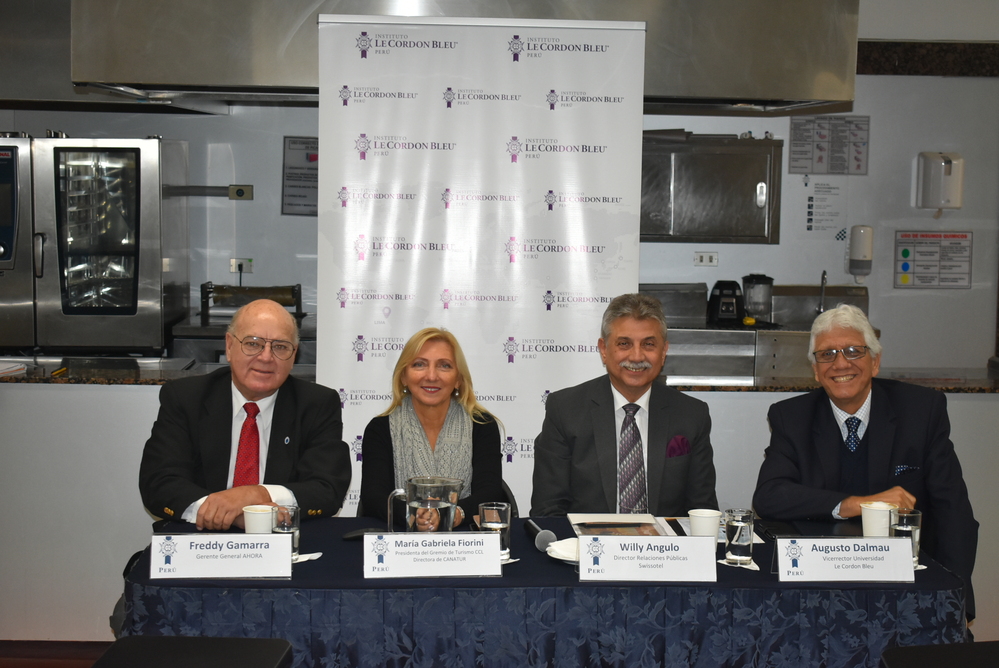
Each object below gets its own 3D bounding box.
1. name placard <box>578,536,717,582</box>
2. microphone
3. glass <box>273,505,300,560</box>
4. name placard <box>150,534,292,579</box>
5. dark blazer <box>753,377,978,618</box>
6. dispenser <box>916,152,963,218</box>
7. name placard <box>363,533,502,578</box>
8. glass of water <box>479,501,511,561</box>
[{"bbox_3d":[0.323,0.491,3.478,0.303,0.092,0.076,1,5,-4],"label":"name placard"},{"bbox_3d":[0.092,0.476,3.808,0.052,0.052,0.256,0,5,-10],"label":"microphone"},{"bbox_3d":[-0.486,0.453,3.606,0.064,0.115,0.064,1,5,-3],"label":"glass"},{"bbox_3d":[-0.599,0.478,3.436,0.303,0.092,0.076,1,5,-3],"label":"name placard"},{"bbox_3d":[0.962,0.428,4.159,0.570,0.620,0.420,2,6,6],"label":"dark blazer"},{"bbox_3d":[2.237,-0.760,8.050,0.235,0.310,0.190,1,6,-3],"label":"dispenser"},{"bbox_3d":[-0.145,0.482,3.483,0.303,0.092,0.076,1,5,-5],"label":"name placard"},{"bbox_3d":[-0.009,0.454,3.647,0.072,0.121,0.072,1,5,-3],"label":"glass of water"}]

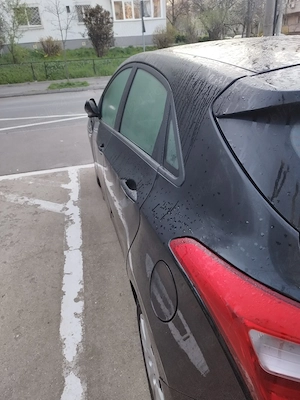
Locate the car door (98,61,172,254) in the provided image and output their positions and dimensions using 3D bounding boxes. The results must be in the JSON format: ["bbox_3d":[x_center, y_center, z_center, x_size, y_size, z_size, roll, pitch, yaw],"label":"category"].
[{"bbox_3d":[-0.064,-0.134,1.541,0.270,1.130,0.930,-8,29,-12],"label":"car door"}]

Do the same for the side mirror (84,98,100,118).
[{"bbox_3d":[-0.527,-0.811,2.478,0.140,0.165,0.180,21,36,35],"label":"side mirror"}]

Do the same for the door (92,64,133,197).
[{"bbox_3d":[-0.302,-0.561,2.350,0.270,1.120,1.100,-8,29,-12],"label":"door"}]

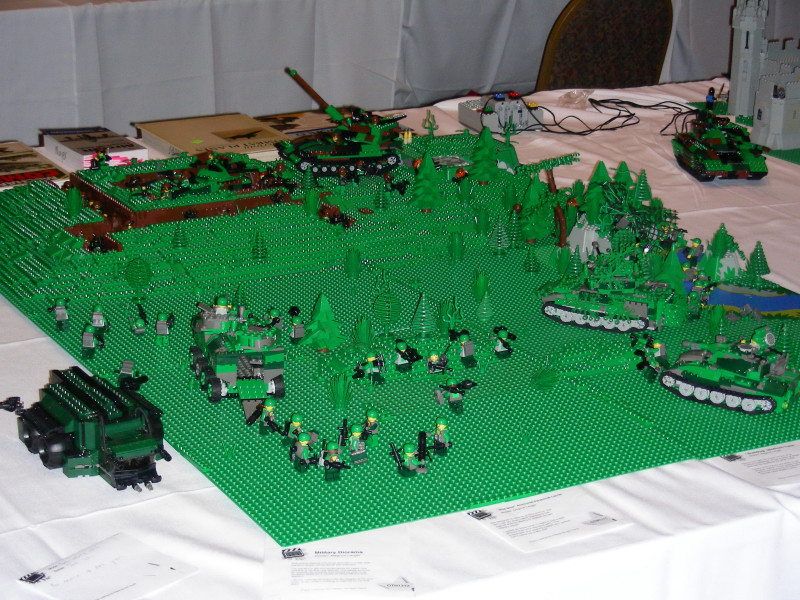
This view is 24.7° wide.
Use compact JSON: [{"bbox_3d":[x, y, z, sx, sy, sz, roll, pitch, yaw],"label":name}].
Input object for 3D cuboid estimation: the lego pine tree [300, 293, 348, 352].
[{"bbox_3d":[-0.096,0.028,2.317,0.060,0.075,0.060,-8,21,-28],"label":"lego pine tree"}]

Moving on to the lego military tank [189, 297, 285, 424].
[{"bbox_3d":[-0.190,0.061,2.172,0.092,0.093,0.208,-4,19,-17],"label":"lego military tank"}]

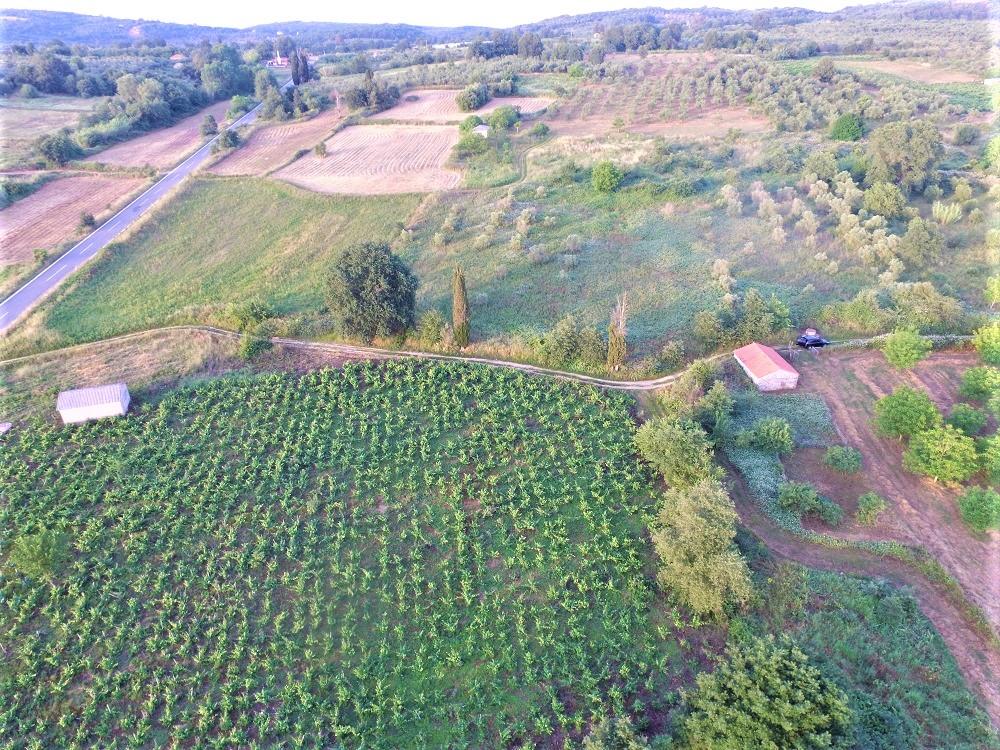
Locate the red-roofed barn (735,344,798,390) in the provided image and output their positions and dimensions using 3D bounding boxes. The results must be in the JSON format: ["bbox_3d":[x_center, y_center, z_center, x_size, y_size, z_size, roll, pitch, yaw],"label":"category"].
[{"bbox_3d":[35.395,-1.187,77.149,5.128,3.026,7.385,-3,31,-6],"label":"red-roofed barn"}]

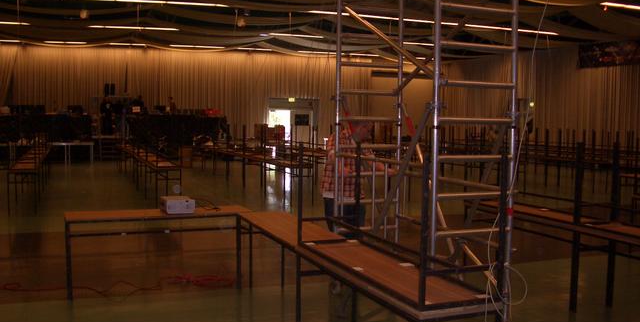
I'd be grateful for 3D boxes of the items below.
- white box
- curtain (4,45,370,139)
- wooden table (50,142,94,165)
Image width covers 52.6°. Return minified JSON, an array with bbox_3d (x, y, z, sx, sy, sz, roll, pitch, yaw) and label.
[{"bbox_3d":[-1.443,0.443,6.593,0.290,0.130,0.350,-1,4,-21],"label":"white box"},{"bbox_3d":[-5.990,-3.039,33.247,18.944,5.200,0.300,-1,4,-21],"label":"curtain"},{"bbox_3d":[-9.293,-0.301,24.330,1.600,0.770,0.750,-1,4,-21],"label":"wooden table"}]

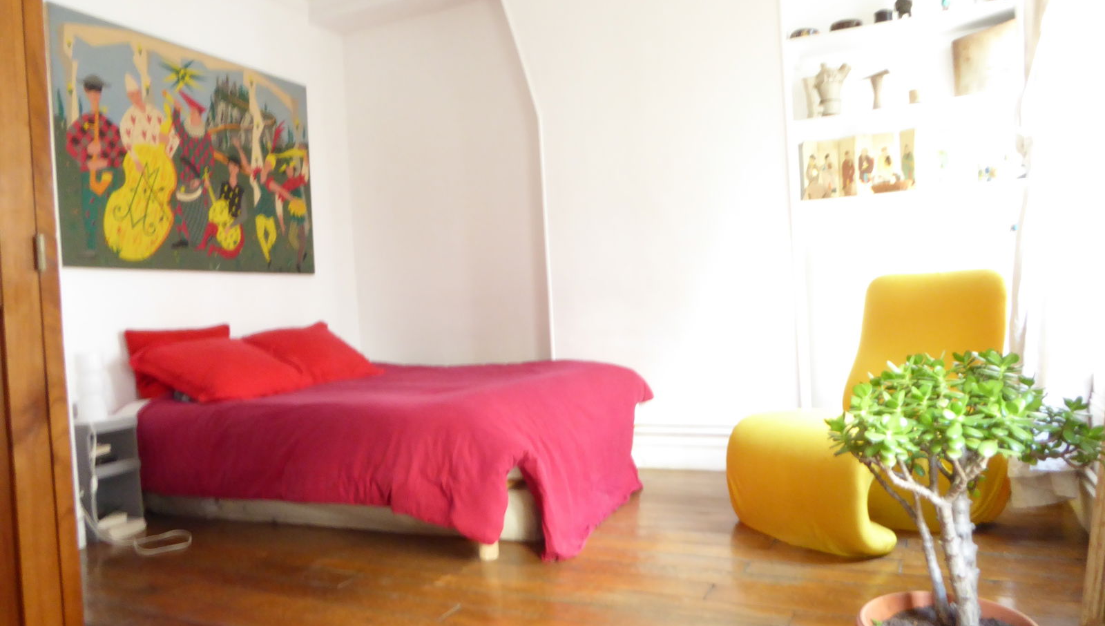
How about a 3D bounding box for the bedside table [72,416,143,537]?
[{"bbox_3d":[-1.926,0.684,3.242,0.278,0.474,0.213,-2,1,25],"label":"bedside table"}]

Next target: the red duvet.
[{"bbox_3d":[-0.662,0.577,3.556,2.001,0.552,1.462,-2,1,25],"label":"red duvet"}]

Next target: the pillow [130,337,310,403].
[{"bbox_3d":[-1.536,0.252,3.554,0.487,0.139,0.609,25,12,23],"label":"pillow"}]

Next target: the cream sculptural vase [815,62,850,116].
[{"bbox_3d":[1.253,-0.995,3.427,0.142,0.244,0.135,-3,1,26],"label":"cream sculptural vase"}]

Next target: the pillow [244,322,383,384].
[{"bbox_3d":[-1.281,0.209,4.173,0.505,0.131,0.609,30,14,21],"label":"pillow"}]

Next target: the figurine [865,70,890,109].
[{"bbox_3d":[1.463,-0.986,3.440,0.107,0.151,0.087,-2,1,25],"label":"figurine"}]

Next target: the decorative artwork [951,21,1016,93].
[{"bbox_3d":[1.846,-1.058,3.270,0.244,0.262,0.113,-2,1,25],"label":"decorative artwork"}]

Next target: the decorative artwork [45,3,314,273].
[{"bbox_3d":[-1.806,-0.786,3.977,0.030,1.140,1.535,-2,1,25],"label":"decorative artwork"}]

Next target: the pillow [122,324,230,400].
[{"bbox_3d":[-1.753,0.227,3.666,0.113,0.331,0.548,-19,-6,25],"label":"pillow"}]

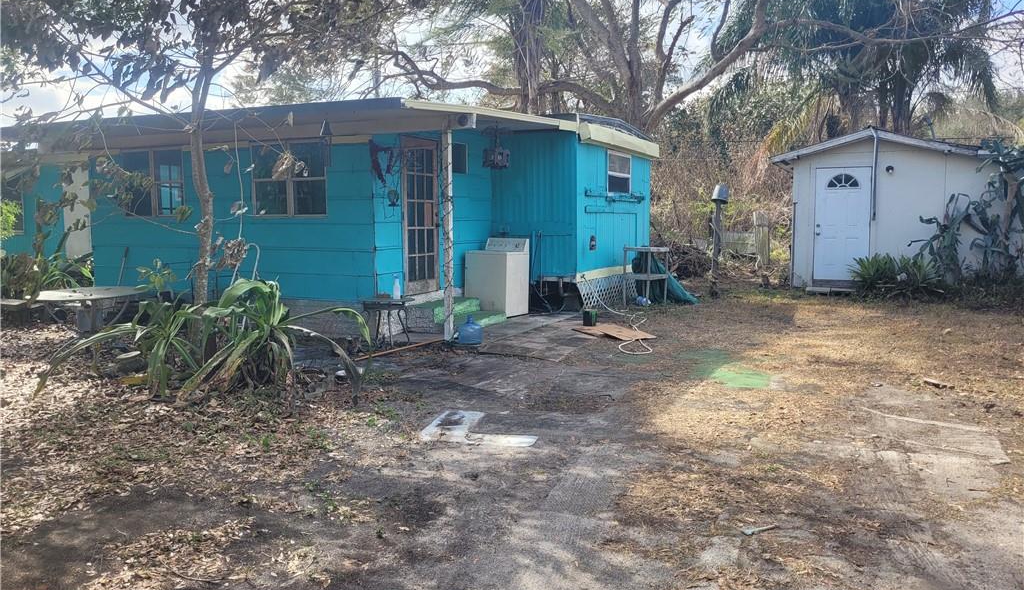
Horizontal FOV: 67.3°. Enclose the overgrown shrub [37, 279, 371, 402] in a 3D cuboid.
[{"bbox_3d":[-2.737,0.327,6.816,2.600,0.930,1.500,-2,6,-22],"label":"overgrown shrub"}]

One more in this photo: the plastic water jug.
[{"bbox_3d":[-0.467,0.367,8.635,0.270,0.320,0.270,0,6,0],"label":"plastic water jug"}]

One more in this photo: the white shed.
[{"bbox_3d":[7.059,-1.599,14.606,3.750,2.790,3.400,3,6,26],"label":"white shed"}]

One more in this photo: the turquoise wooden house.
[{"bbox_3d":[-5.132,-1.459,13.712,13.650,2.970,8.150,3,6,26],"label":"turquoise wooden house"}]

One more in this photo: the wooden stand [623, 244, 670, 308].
[{"bbox_3d":[2.066,-0.305,11.855,0.400,0.920,0.820,3,6,28],"label":"wooden stand"}]

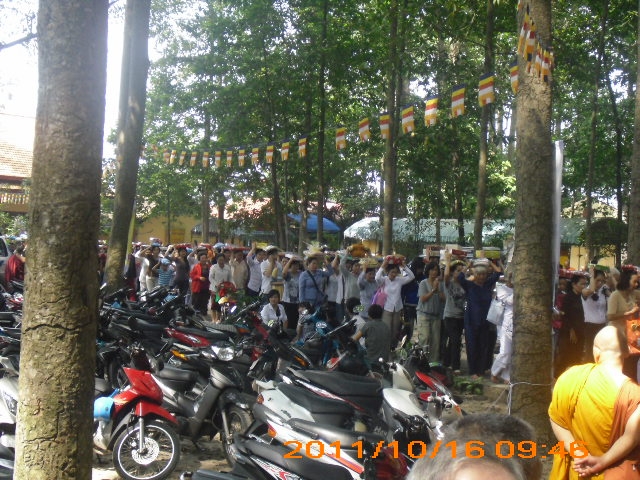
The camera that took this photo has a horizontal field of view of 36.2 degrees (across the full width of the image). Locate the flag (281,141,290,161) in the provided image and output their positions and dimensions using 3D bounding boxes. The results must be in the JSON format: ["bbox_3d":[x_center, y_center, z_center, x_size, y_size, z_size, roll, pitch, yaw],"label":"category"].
[{"bbox_3d":[-0.500,-1.297,14.200,0.030,0.310,0.235,1,0,-31],"label":"flag"}]

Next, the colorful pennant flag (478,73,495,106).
[{"bbox_3d":[1.733,-1.561,10.200,0.030,0.345,0.235,1,0,-31],"label":"colorful pennant flag"}]

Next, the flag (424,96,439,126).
[{"bbox_3d":[1.252,-1.442,11.000,0.030,0.335,0.235,1,0,-31],"label":"flag"}]

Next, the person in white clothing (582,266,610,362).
[{"bbox_3d":[3.505,1.066,12.400,0.450,1.570,0.360,1,0,-20],"label":"person in white clothing"}]

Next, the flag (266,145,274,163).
[{"bbox_3d":[-0.743,-1.298,14.700,0.030,0.310,0.235,1,0,-31],"label":"flag"}]

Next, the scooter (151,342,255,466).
[{"bbox_3d":[-1.149,1.426,9.135,0.680,1.040,1.840,1,0,-38],"label":"scooter"}]

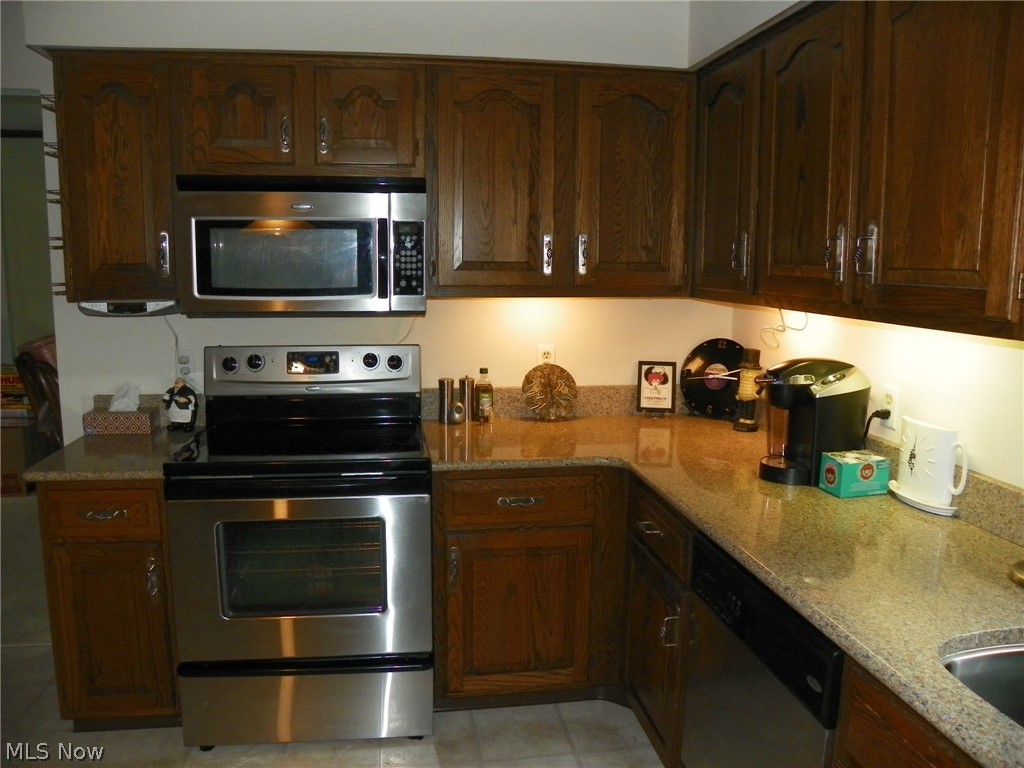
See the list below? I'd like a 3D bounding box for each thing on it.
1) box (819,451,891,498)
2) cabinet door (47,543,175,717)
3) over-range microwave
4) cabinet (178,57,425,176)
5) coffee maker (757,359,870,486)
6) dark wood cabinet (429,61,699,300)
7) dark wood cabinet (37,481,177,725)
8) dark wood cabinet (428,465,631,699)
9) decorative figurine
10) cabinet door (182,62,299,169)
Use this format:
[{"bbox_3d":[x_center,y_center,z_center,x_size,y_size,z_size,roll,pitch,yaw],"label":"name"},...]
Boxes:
[{"bbox_3d":[0.925,0.242,2.072,0.149,0.094,0.108,-1,9,-9],"label":"box"},{"bbox_3d":[-1.210,0.753,2.338,0.328,0.570,0.025,-1,9,-9],"label":"cabinet door"},{"bbox_3d":[-0.669,-0.448,2.541,0.755,0.422,0.385,-1,9,-8],"label":"over-range microwave"},{"bbox_3d":[-0.685,-0.872,2.620,0.758,0.380,0.340,-1,9,-9],"label":"cabinet"},{"bbox_3d":[0.802,0.089,2.114,0.310,0.325,0.215,-2,9,-18],"label":"coffee maker"},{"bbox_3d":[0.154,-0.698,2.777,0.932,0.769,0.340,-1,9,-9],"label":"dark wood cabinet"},{"bbox_3d":[-1.192,0.627,2.506,0.360,0.835,0.620,-1,9,-8],"label":"dark wood cabinet"},{"bbox_3d":[0.021,0.618,2.687,0.610,0.835,0.620,-1,9,-8],"label":"dark wood cabinet"},{"bbox_3d":[-1.141,0.069,2.637,0.100,0.184,0.085,1,9,7],"label":"decorative figurine"},{"bbox_3d":[-0.850,-0.848,2.429,0.338,0.314,0.025,-1,9,-9],"label":"cabinet door"}]

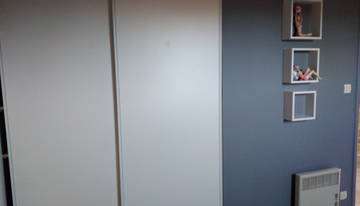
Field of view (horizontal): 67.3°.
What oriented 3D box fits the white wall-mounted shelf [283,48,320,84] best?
[{"bbox_3d":[0.964,-0.298,2.156,0.267,0.267,0.101,-3,6,-17],"label":"white wall-mounted shelf"}]

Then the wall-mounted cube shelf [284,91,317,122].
[{"bbox_3d":[0.966,0.019,2.186,0.227,0.227,0.103,-3,6,-17],"label":"wall-mounted cube shelf"}]

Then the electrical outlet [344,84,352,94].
[{"bbox_3d":[1.483,-0.127,2.384,0.081,0.081,0.012,-3,6,-17],"label":"electrical outlet"}]

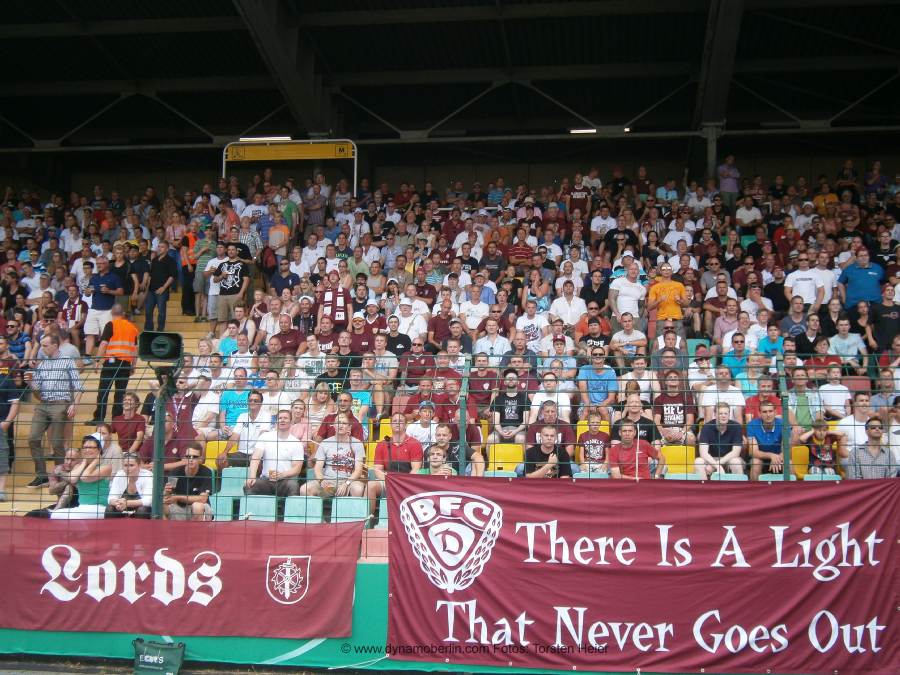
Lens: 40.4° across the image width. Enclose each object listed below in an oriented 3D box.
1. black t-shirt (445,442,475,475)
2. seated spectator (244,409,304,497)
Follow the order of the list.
[{"bbox_3d":[0.005,1.402,13.284,0.520,0.600,0.340,-1,-4,14],"label":"black t-shirt"},{"bbox_3d":[-1.915,1.466,13.493,0.580,1.340,0.820,0,-4,8],"label":"seated spectator"}]

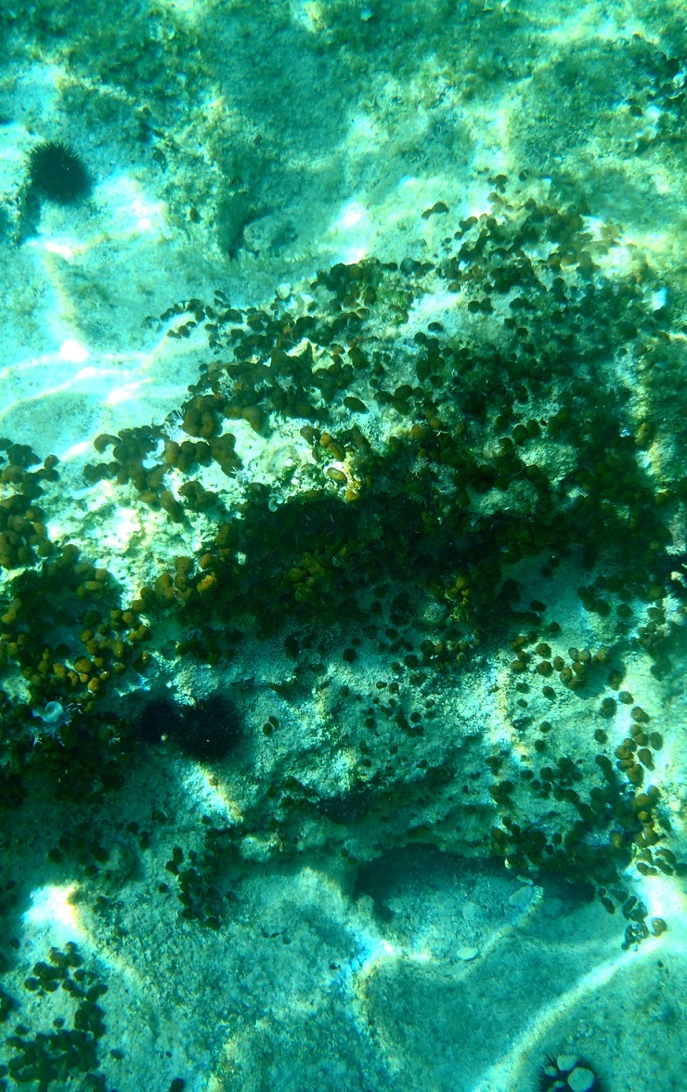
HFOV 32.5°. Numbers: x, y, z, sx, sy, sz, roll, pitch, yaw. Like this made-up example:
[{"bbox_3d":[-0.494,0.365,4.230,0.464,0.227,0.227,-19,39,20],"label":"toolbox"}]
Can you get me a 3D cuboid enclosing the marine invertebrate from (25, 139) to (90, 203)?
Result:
[{"bbox_3d":[-0.436,-0.573,1.800,0.097,0.060,0.097,0,63,0],"label":"marine invertebrate"}]

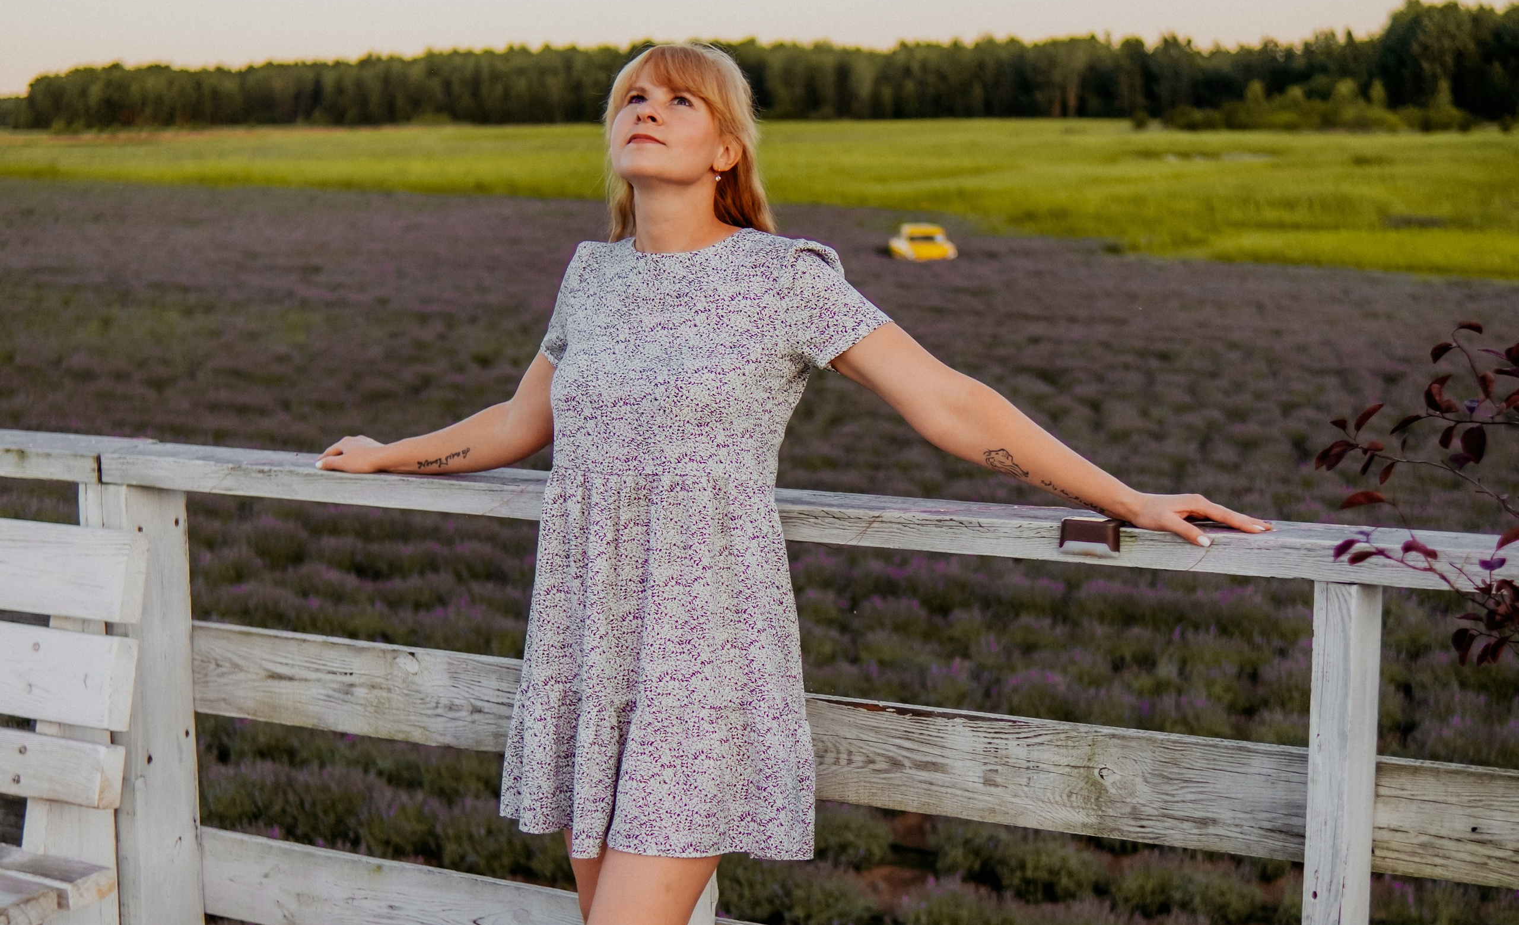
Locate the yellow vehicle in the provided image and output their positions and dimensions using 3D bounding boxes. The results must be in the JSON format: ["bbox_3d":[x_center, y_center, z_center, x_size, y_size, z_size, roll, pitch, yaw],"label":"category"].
[{"bbox_3d":[4.992,-6.521,67.500,1.600,1.500,4.000,-2,9,-10],"label":"yellow vehicle"}]

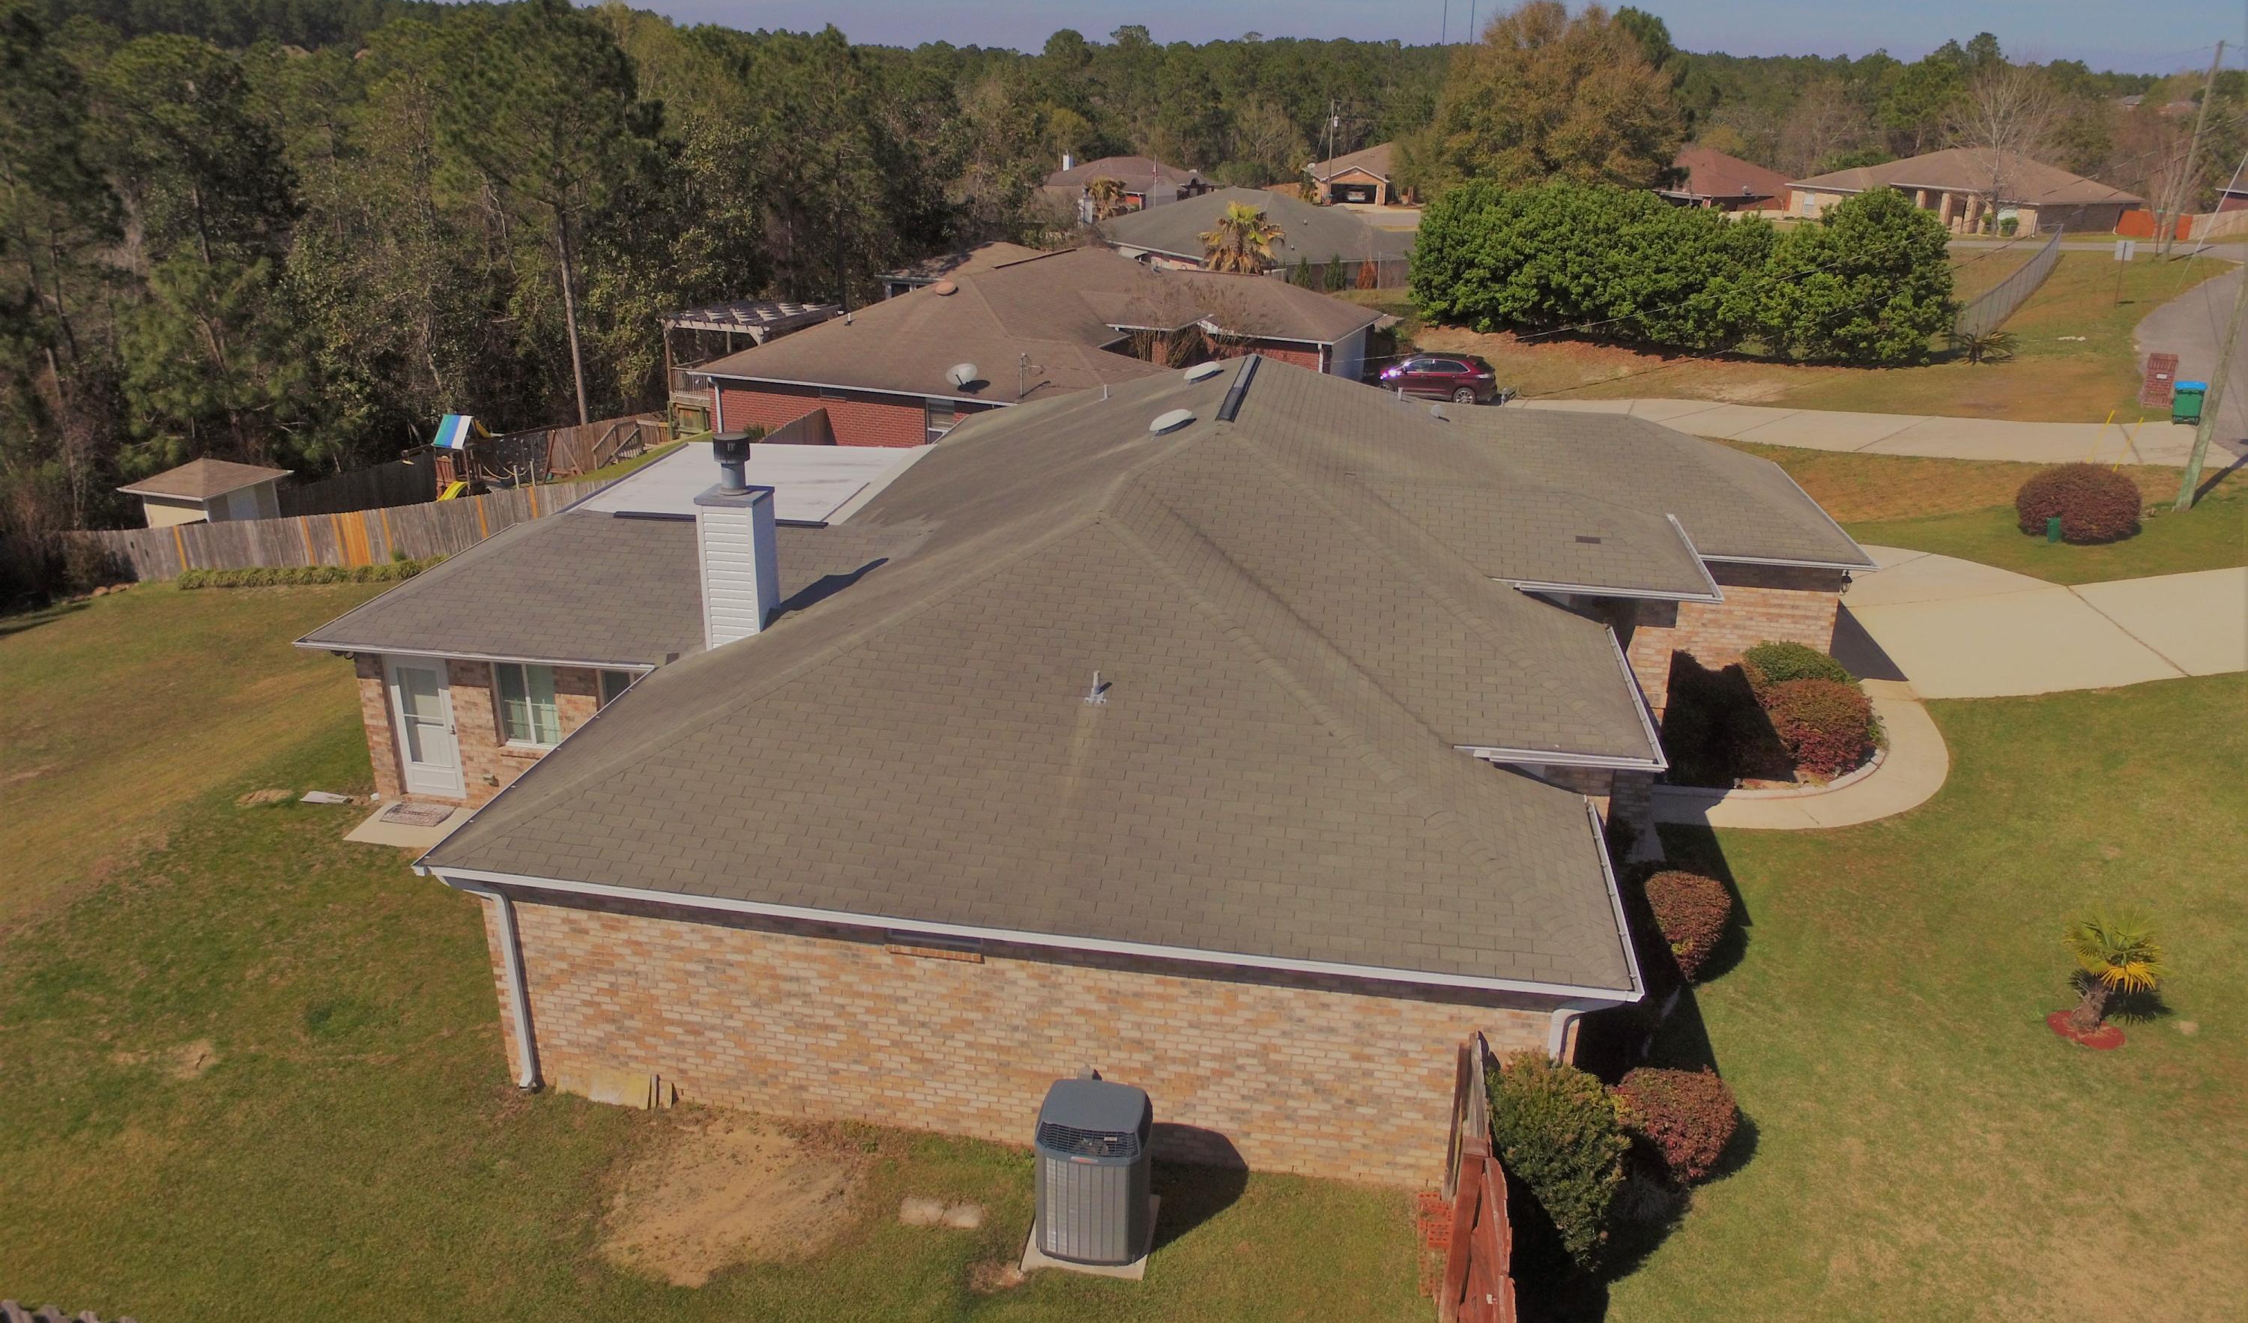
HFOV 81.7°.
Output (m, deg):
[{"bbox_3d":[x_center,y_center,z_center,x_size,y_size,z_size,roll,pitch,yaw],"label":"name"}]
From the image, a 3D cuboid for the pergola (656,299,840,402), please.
[{"bbox_3d":[-14.031,-11.980,49.572,4.500,2.654,4.800,10,26,21],"label":"pergola"}]

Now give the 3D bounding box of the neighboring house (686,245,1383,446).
[{"bbox_3d":[-1.878,-12.063,49.225,19.059,4.698,21.228,10,26,21],"label":"neighboring house"}]

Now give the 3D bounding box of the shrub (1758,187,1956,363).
[{"bbox_3d":[26.441,-13.899,47.097,6.000,5.900,6.100,4,25,9],"label":"shrub"}]

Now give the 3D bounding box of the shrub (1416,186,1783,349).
[{"bbox_3d":[18.597,-15.648,51.330,13.000,5.492,4.500,15,28,29],"label":"shrub"}]

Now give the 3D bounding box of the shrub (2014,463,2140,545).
[{"bbox_3d":[21.103,-3.528,28.788,2.300,1.600,2.300,4,25,9],"label":"shrub"}]

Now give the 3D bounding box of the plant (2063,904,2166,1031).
[{"bbox_3d":[10.545,3.329,13.843,0.900,1.360,0.900,4,25,9],"label":"plant"}]

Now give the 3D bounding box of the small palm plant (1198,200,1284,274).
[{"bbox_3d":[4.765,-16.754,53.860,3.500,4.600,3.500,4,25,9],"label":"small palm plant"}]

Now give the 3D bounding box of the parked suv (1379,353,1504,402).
[{"bbox_3d":[12.594,-11.581,51.920,4.700,1.720,1.900,17,29,33],"label":"parked suv"}]

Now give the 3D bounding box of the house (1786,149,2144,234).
[{"bbox_3d":[60.885,-34.934,95.105,10.440,5.056,20.400,-9,26,-19],"label":"house"}]

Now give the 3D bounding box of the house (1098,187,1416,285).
[{"bbox_3d":[9.117,-26.880,82.389,15.000,5.688,14.881,-15,28,-29],"label":"house"}]

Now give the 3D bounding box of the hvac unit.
[{"bbox_3d":[-0.240,4.371,11.060,0.920,1.140,0.860,3,25,7],"label":"hvac unit"}]

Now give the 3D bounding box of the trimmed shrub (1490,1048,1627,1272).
[{"bbox_3d":[3.759,4.286,11.069,1.120,1.900,1.120,4,25,9],"label":"trimmed shrub"}]

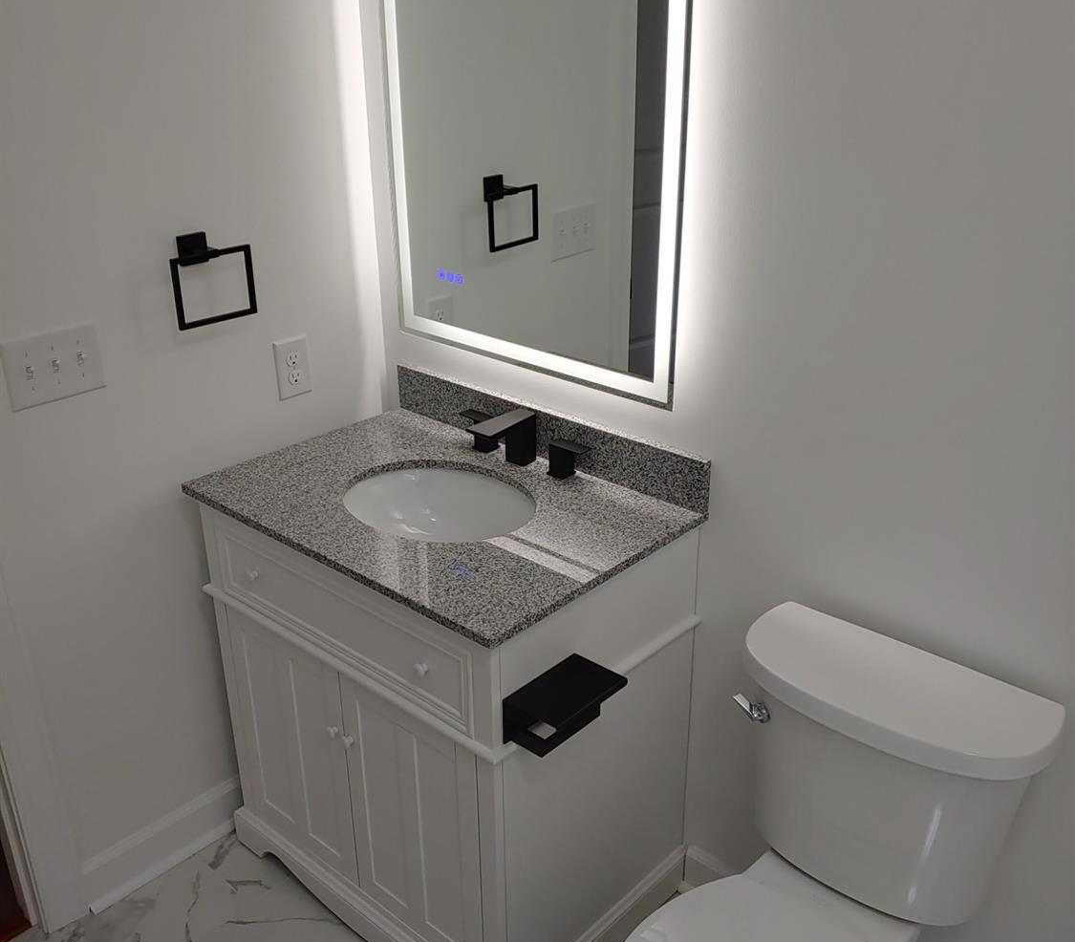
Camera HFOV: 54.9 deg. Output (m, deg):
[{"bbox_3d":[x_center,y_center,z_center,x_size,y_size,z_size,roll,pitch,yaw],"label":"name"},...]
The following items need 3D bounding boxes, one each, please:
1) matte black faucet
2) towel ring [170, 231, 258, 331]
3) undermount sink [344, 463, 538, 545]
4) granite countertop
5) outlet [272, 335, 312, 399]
[{"bbox_3d":[-0.064,-0.052,2.017,0.054,0.101,0.144,20,31,37],"label":"matte black faucet"},{"bbox_3d":[-0.610,-0.357,1.905,0.068,0.154,0.167,20,31,37],"label":"towel ring"},{"bbox_3d":[-0.182,0.135,1.952,0.416,0.150,0.332,20,31,37],"label":"undermount sink"},{"bbox_3d":[-0.183,0.061,1.913,0.815,0.020,0.559,20,31,37],"label":"granite countertop"},{"bbox_3d":[-0.505,-0.214,2.149,0.007,0.125,0.083,20,31,37],"label":"outlet"}]

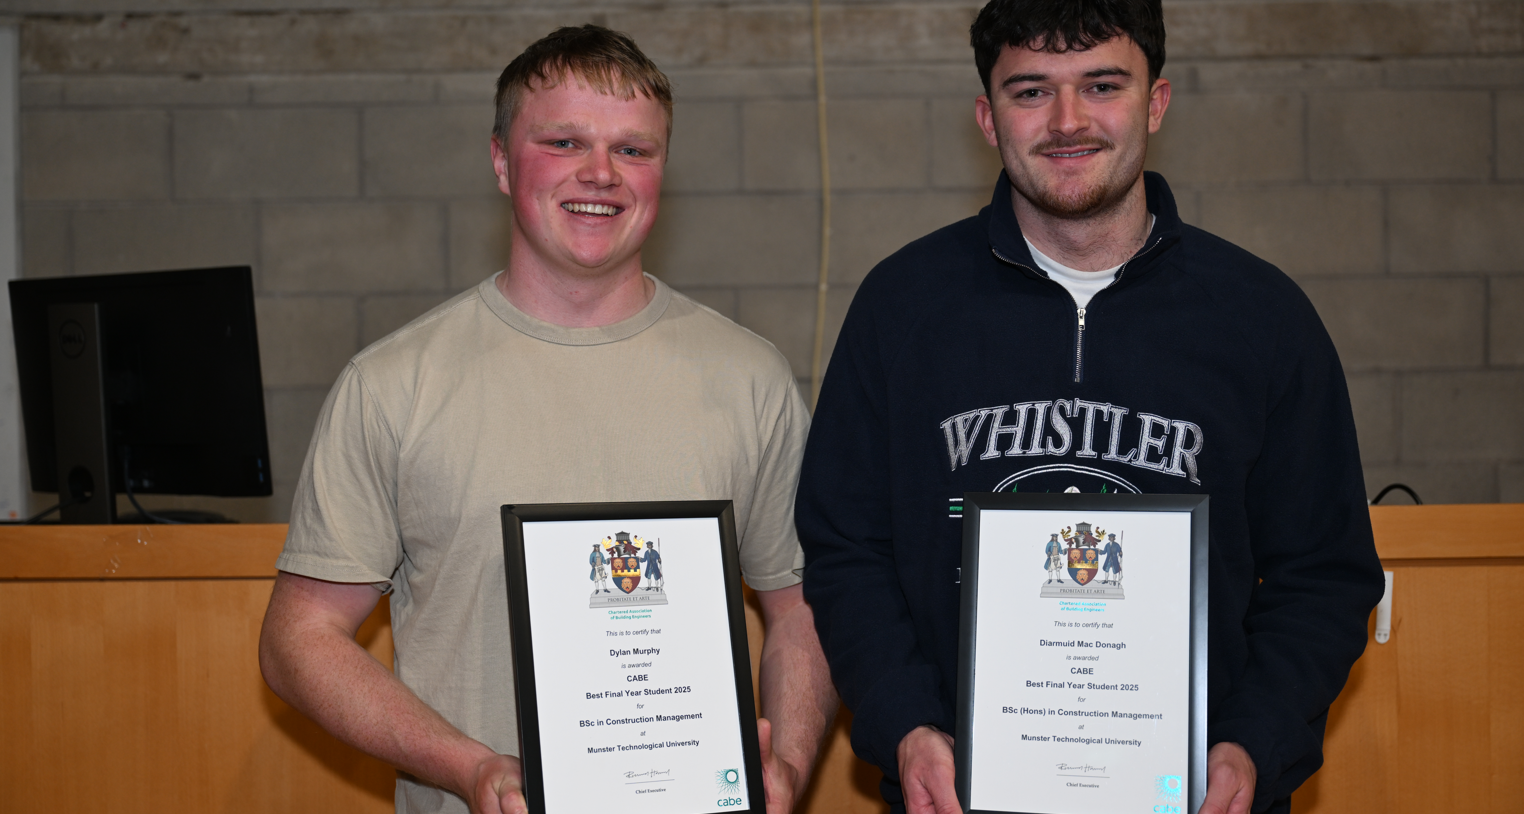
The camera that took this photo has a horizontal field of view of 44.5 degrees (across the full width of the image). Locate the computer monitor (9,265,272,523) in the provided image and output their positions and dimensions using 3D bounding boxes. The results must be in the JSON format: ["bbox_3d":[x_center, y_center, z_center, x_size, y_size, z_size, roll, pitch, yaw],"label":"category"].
[{"bbox_3d":[-0.900,-0.012,2.650,0.525,0.365,0.185,0,2,33],"label":"computer monitor"}]

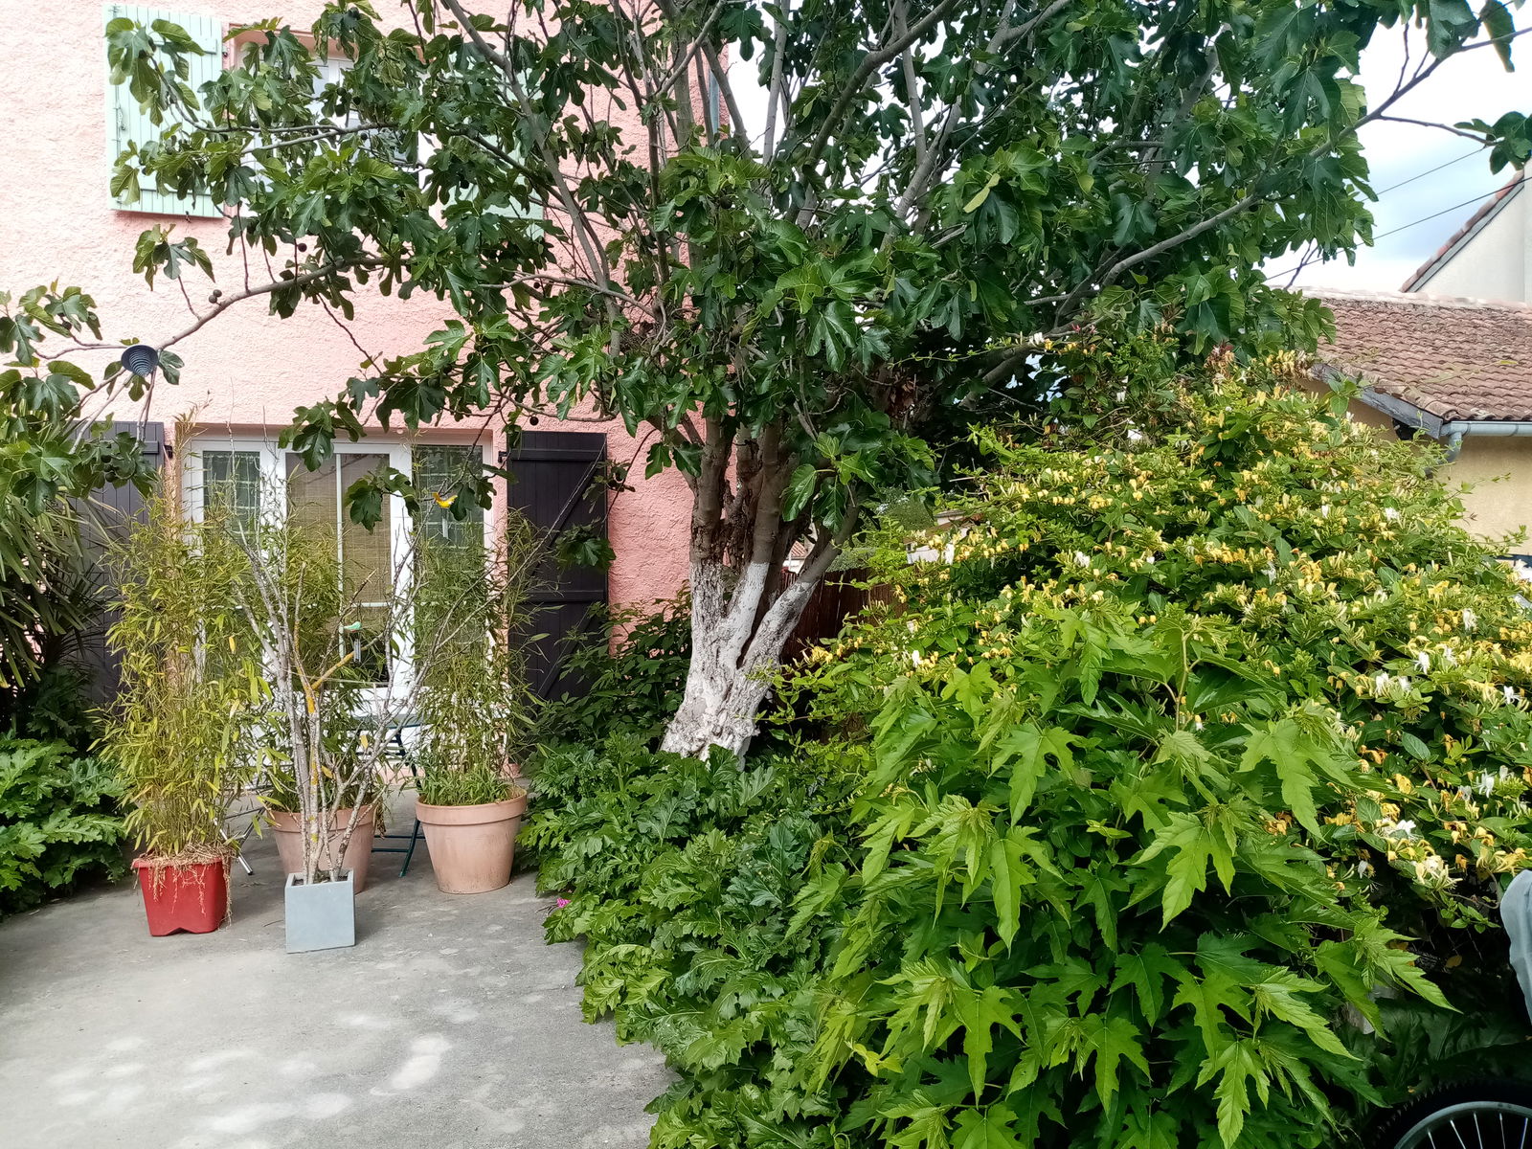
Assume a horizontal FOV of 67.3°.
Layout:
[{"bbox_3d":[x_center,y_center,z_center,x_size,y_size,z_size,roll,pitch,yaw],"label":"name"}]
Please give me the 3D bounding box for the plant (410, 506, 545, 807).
[{"bbox_3d":[-1.346,0.381,5.360,0.560,1.320,0.540,-1,2,-19],"label":"plant"}]

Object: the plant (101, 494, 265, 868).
[{"bbox_3d":[-2.444,0.415,4.860,0.610,1.490,0.540,-1,2,-19],"label":"plant"}]

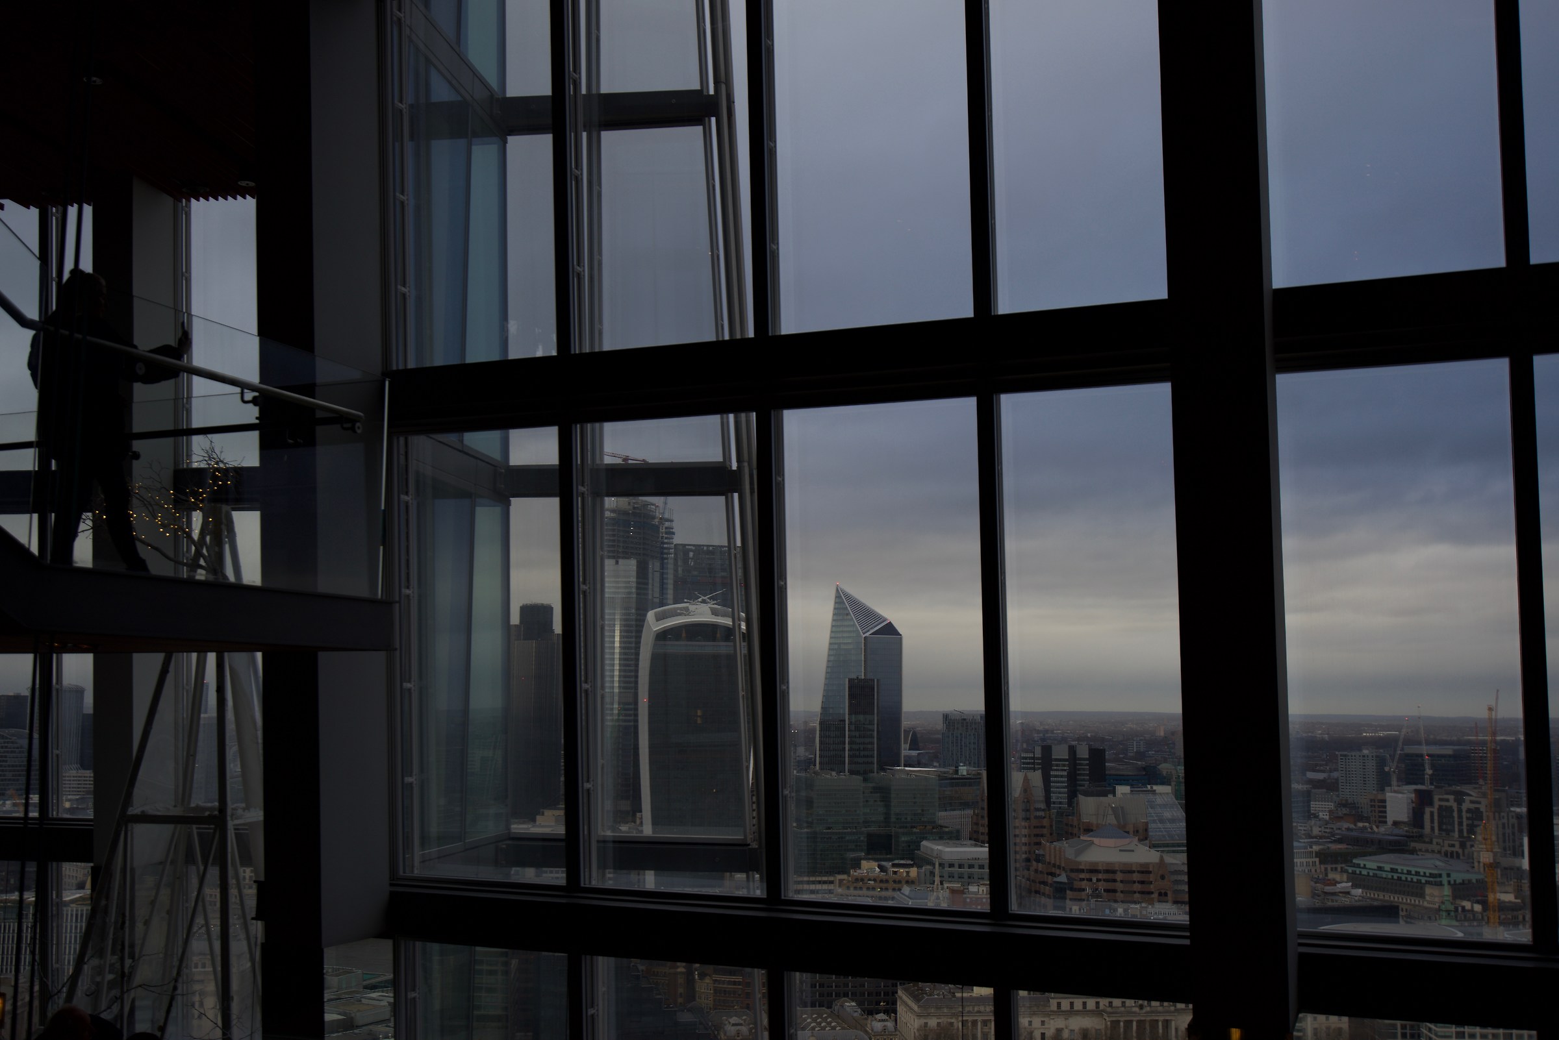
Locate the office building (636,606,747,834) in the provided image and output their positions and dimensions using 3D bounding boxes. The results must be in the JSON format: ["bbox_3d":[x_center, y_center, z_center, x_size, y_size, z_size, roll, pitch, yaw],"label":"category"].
[{"bbox_3d":[-41.180,122.410,764.660,61.000,160.800,47.000,1,-7,-8],"label":"office building"}]

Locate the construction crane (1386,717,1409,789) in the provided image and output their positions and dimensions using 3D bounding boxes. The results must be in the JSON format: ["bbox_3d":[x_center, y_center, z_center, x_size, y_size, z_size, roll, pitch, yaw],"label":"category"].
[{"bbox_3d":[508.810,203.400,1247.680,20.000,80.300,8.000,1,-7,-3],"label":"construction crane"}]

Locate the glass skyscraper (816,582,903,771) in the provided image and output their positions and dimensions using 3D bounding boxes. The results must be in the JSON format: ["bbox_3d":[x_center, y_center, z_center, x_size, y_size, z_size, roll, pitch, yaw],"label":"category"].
[{"bbox_3d":[53.070,135.860,994.430,53.000,188.300,38.000,-1,-7,15],"label":"glass skyscraper"}]

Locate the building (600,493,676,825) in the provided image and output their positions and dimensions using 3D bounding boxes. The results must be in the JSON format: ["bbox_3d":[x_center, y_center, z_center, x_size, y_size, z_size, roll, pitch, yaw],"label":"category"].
[{"bbox_3d":[-109.290,110.670,1119.570,63.000,264.400,55.000,1,-7,-5],"label":"building"}]

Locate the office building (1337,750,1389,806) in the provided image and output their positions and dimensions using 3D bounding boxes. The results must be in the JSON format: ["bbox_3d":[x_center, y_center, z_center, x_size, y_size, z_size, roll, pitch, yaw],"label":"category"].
[{"bbox_3d":[547.790,253.180,1424.050,24.000,69.600,37.000,7,-10,-44],"label":"office building"}]

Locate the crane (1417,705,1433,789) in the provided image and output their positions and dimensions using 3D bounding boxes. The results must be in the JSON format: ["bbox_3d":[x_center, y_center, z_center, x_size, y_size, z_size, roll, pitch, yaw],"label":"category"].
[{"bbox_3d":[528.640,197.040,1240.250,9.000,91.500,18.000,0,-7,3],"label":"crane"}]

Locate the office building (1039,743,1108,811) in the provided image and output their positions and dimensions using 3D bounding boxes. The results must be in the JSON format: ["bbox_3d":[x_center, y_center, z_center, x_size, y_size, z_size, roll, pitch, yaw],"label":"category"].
[{"bbox_3d":[215.360,206.750,1122.810,52.000,78.000,40.000,-1,-7,11],"label":"office building"}]

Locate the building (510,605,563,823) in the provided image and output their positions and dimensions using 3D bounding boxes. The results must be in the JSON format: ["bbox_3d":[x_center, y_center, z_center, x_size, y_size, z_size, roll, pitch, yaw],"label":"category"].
[{"bbox_3d":[-189.880,158.150,1182.520,46.000,184.300,46.000,2,-7,-9],"label":"building"}]

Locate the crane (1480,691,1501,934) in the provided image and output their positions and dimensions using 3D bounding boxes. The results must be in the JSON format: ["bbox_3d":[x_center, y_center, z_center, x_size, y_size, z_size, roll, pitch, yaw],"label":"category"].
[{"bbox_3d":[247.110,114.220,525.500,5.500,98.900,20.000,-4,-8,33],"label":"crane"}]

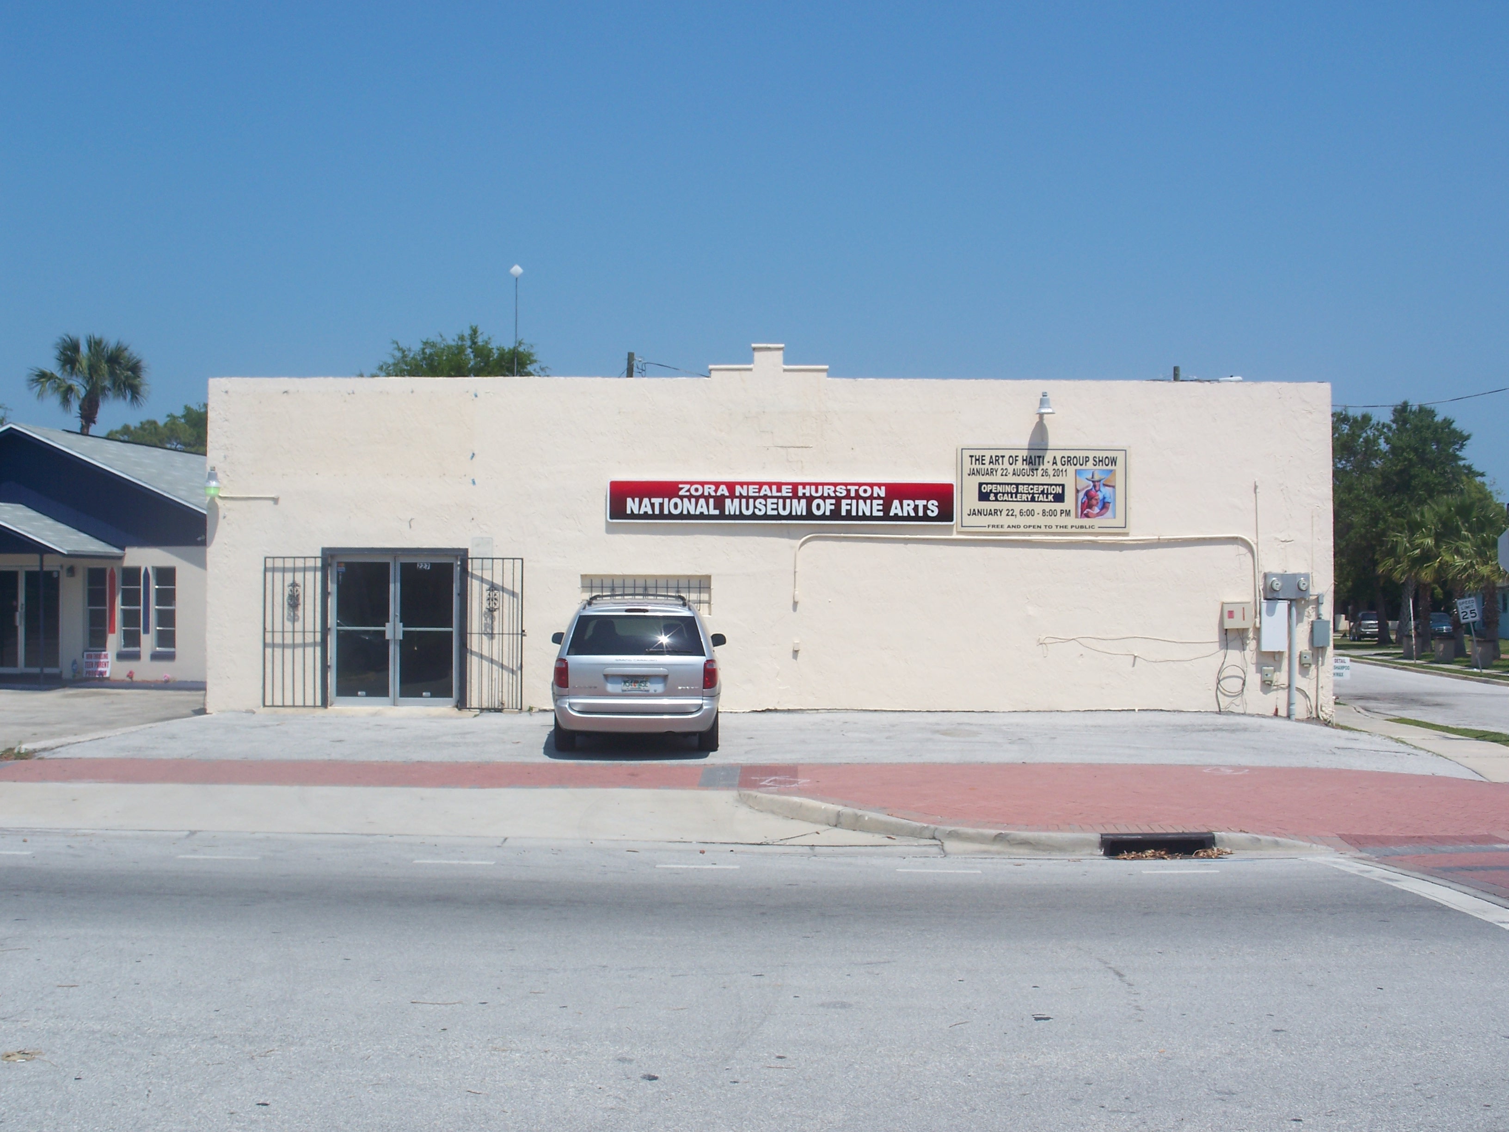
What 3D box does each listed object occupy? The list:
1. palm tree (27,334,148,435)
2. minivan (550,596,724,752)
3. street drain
[{"bbox_3d":[-19.220,-2.100,54.000,3.500,9.200,3.500,0,-1,0],"label":"palm tree"},{"bbox_3d":[-1.400,1.200,22.800,2.050,1.770,5.050,0,0,-3],"label":"minivan"},{"bbox_3d":[3.190,2.210,14.800,0.910,0.200,0.200,0,-1,-3],"label":"street drain"}]

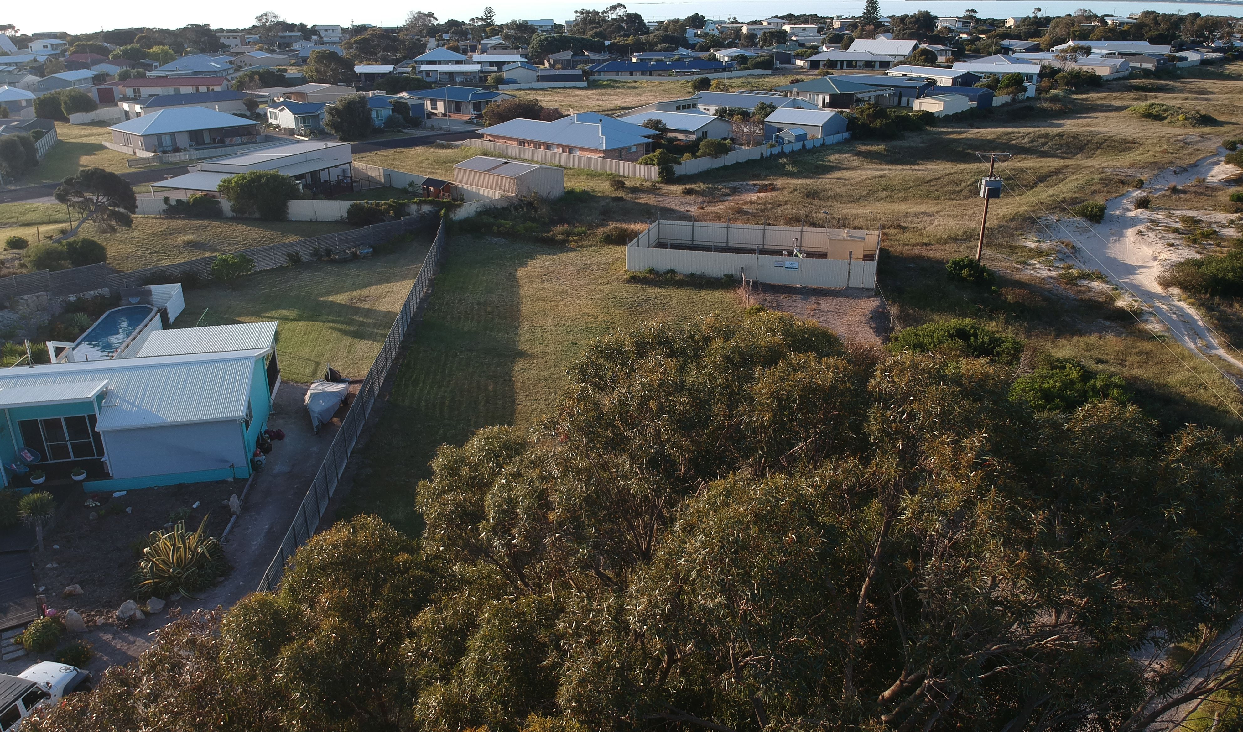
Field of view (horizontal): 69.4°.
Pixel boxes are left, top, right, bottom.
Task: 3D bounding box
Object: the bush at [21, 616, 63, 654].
[{"bbox_3d":[-18.083,8.237,27.930,1.140,0.873,1.026,-17,27,-35],"label":"bush"}]

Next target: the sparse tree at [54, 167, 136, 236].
[{"bbox_3d":[-44.046,-13.688,75.084,6.300,6.100,5.200,-13,25,-28],"label":"sparse tree"}]

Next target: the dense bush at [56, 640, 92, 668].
[{"bbox_3d":[-16.789,8.846,27.549,1.016,0.537,0.914,-17,27,-34],"label":"dense bush"}]

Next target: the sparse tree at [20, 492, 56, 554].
[{"bbox_3d":[-21.346,5.740,32.973,1.350,2.480,1.350,-16,27,-34],"label":"sparse tree"}]

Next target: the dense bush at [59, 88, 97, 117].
[{"bbox_3d":[-94.788,-45.569,156.937,5.524,5.544,5.524,-13,25,-28],"label":"dense bush"}]

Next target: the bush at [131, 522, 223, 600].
[{"bbox_3d":[-15.192,6.735,30.958,2.806,2.000,2.806,-13,25,-28],"label":"bush"}]

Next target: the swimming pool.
[{"bbox_3d":[-31.163,-1.557,55.212,3.076,1.200,10.300,-5,23,-11],"label":"swimming pool"}]

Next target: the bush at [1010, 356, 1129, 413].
[{"bbox_3d":[22.153,0.664,44.337,5.306,2.077,3.980,11,25,26],"label":"bush"}]

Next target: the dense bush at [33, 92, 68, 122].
[{"bbox_3d":[-100.018,-45.331,157.280,5.033,4.904,5.033,-13,26,-29],"label":"dense bush"}]

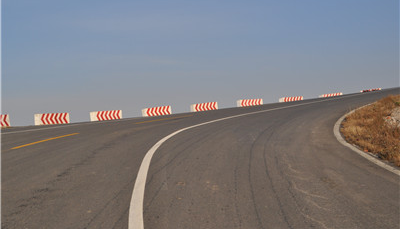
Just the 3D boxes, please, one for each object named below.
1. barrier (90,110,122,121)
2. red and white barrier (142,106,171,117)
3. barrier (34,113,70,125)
[{"bbox_3d":[-5.820,0.090,31.100,0.500,0.610,2.000,-2,2,44],"label":"barrier"},{"bbox_3d":[-2.910,-0.200,33.800,2.000,0.610,0.500,-5,2,-39],"label":"red and white barrier"},{"bbox_3d":[-8.270,0.240,28.000,0.500,0.610,2.000,-2,2,36],"label":"barrier"}]

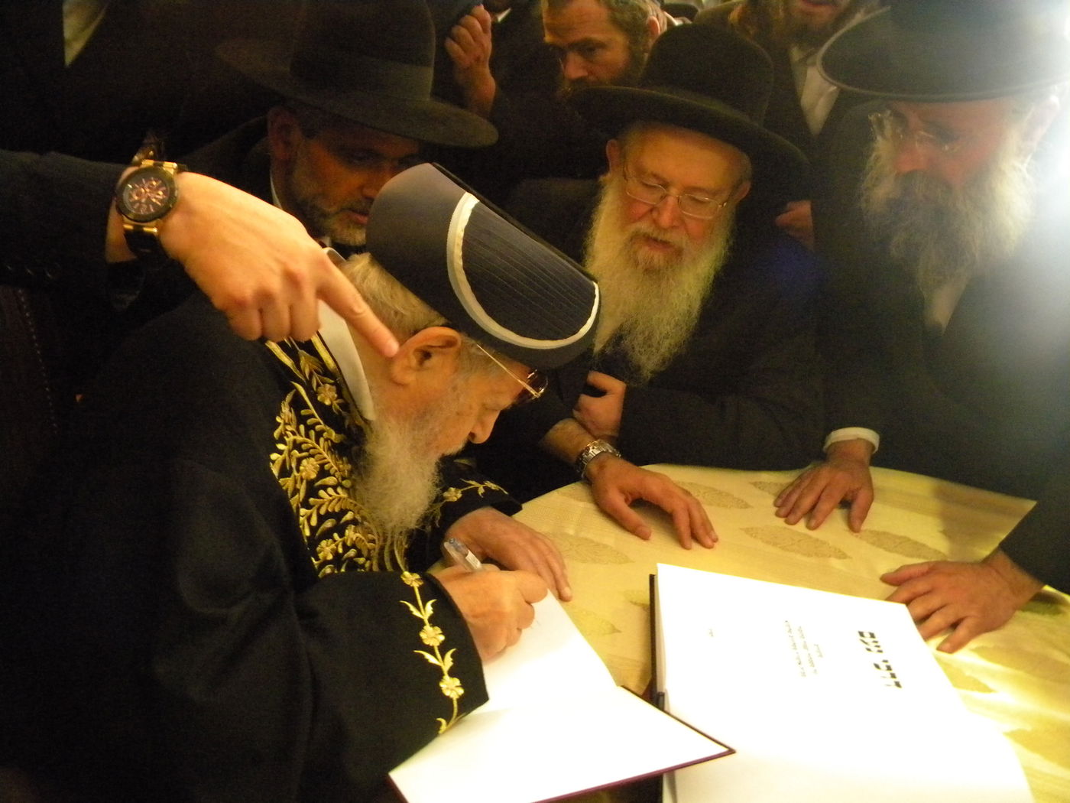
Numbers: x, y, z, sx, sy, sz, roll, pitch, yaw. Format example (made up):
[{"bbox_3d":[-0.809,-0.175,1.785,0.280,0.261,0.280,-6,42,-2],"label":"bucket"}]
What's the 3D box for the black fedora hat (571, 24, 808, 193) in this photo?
[{"bbox_3d":[0.222,-0.415,1.145,0.325,0.140,0.355,17,5,4],"label":"black fedora hat"}]

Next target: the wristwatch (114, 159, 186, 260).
[{"bbox_3d":[-0.264,-0.135,0.617,0.045,0.066,0.058,4,-15,4],"label":"wristwatch"}]

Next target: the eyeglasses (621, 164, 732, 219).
[{"bbox_3d":[0.195,-0.302,1.153,0.137,0.043,0.140,15,40,5],"label":"eyeglasses"}]

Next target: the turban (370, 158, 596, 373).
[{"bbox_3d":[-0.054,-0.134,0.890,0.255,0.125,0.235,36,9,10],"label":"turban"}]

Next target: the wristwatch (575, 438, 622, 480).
[{"bbox_3d":[0.083,0.076,1.120,0.066,0.056,0.036,-22,30,-16],"label":"wristwatch"}]

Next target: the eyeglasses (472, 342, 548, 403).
[{"bbox_3d":[-0.044,-0.054,0.899,0.142,0.045,0.138,40,8,-3],"label":"eyeglasses"}]

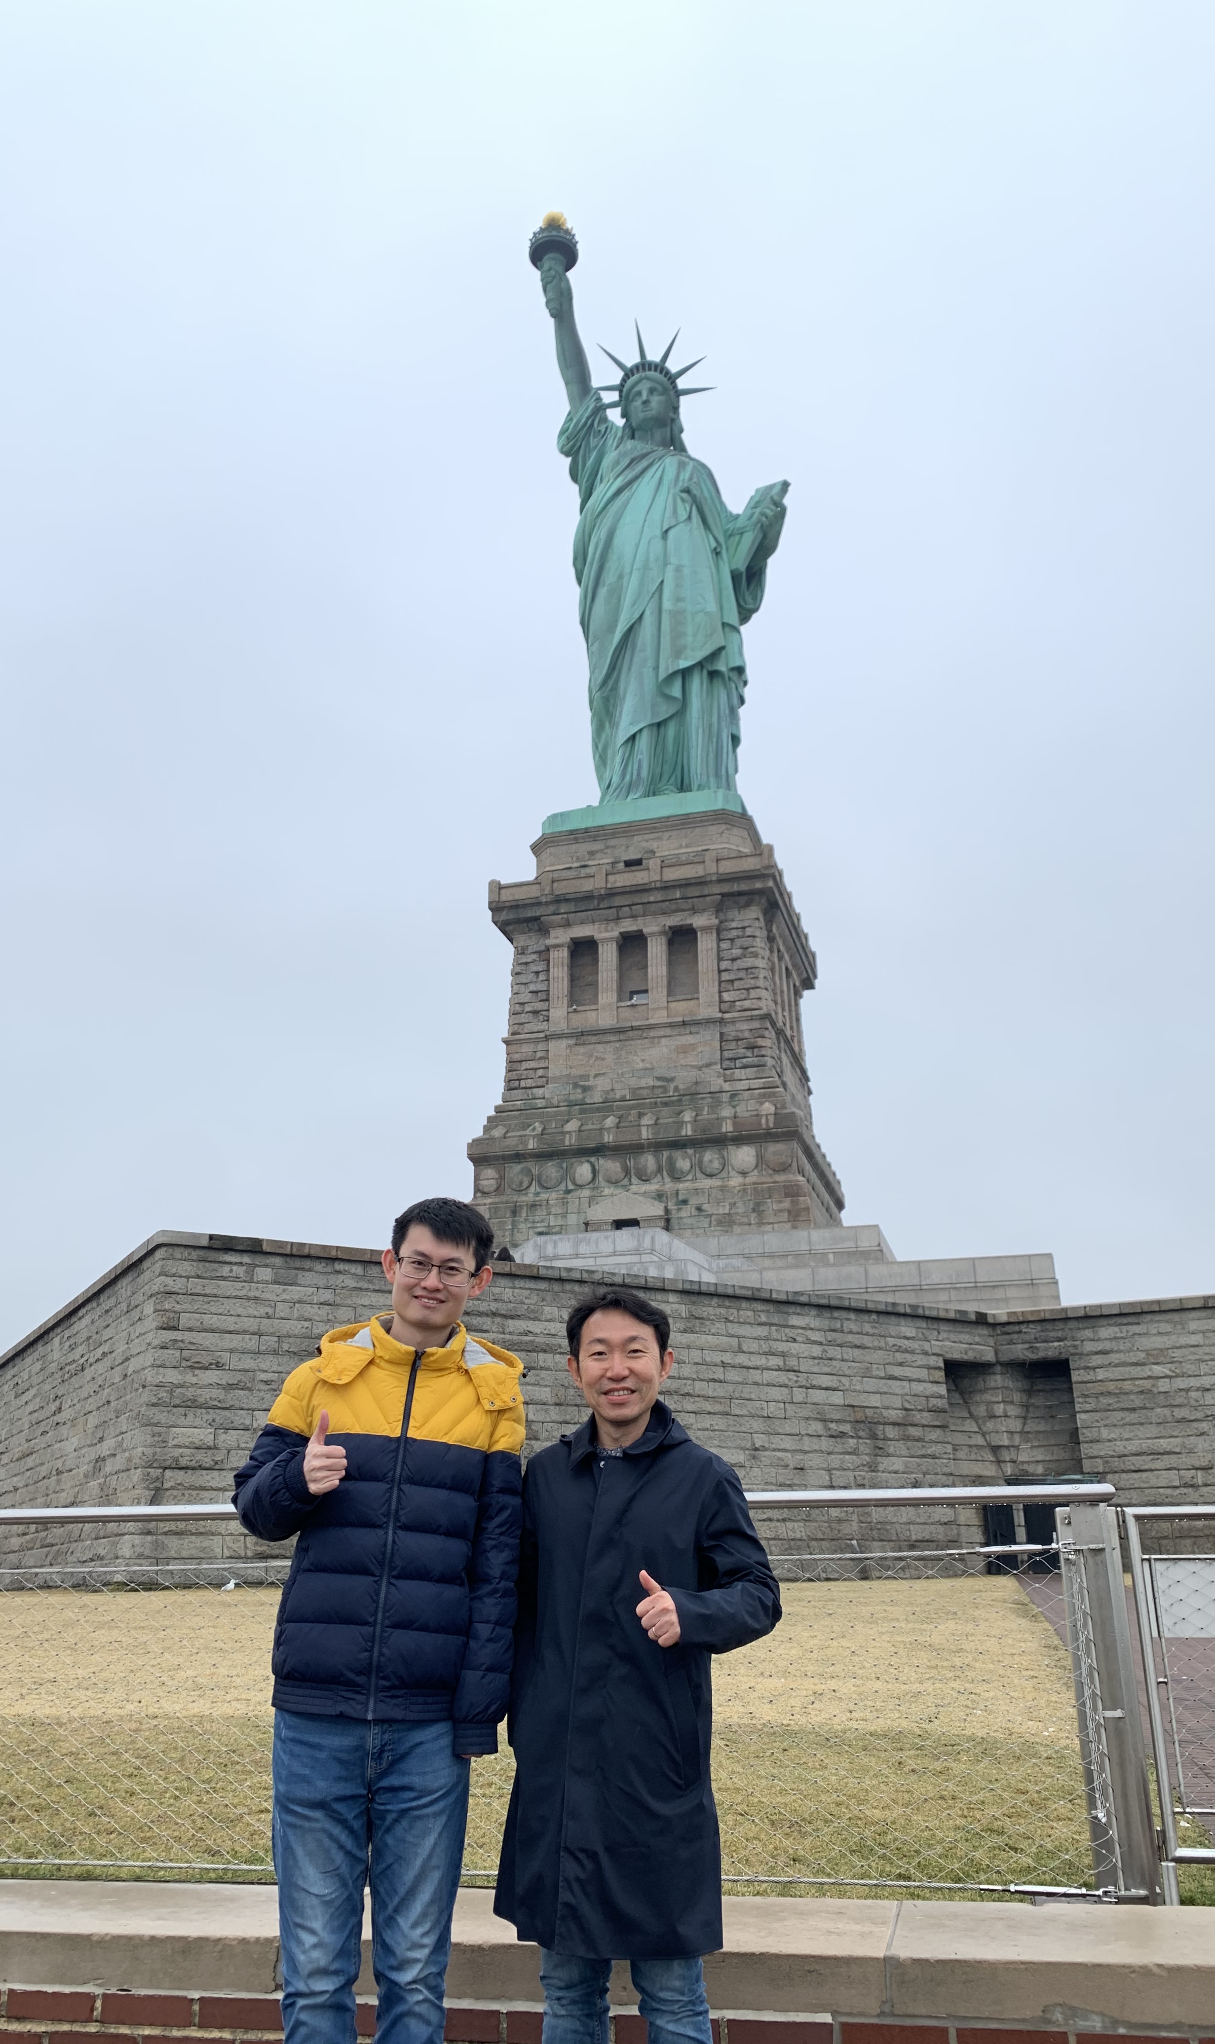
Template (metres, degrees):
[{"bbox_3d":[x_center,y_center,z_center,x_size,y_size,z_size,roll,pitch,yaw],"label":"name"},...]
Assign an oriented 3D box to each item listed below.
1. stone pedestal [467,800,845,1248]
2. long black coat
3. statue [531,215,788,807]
[{"bbox_3d":[3.169,3.121,82.802,17.900,26.300,17.900,-6,-20,15],"label":"stone pedestal"},{"bbox_3d":[0.056,1.094,2.614,0.510,0.880,0.350,-4,-20,9],"label":"long black coat"},{"bbox_3d":[3.487,-31.607,94.316,16.200,46.200,11.000,-6,-20,15],"label":"statue"}]

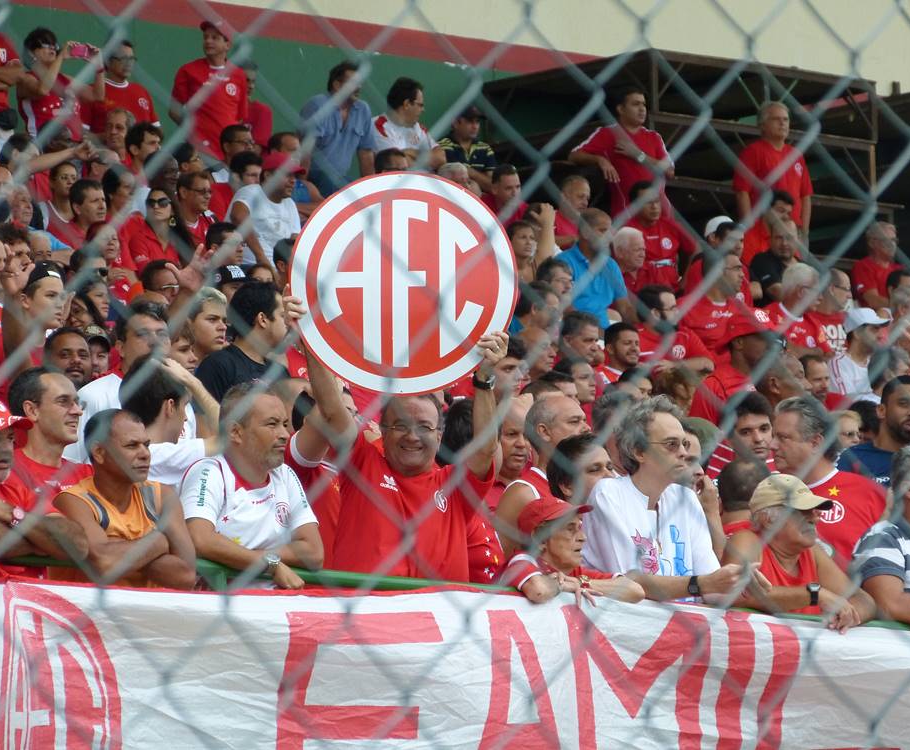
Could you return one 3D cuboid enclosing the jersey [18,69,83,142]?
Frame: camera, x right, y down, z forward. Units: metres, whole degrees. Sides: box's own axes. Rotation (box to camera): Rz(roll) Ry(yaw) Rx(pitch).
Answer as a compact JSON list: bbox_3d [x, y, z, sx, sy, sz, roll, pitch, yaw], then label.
[{"bbox_3d":[-2.609,-1.702,54.464,0.420,0.550,0.280,6,-10,-38],"label":"jersey"}]

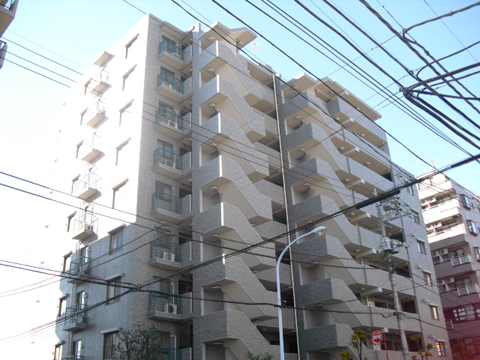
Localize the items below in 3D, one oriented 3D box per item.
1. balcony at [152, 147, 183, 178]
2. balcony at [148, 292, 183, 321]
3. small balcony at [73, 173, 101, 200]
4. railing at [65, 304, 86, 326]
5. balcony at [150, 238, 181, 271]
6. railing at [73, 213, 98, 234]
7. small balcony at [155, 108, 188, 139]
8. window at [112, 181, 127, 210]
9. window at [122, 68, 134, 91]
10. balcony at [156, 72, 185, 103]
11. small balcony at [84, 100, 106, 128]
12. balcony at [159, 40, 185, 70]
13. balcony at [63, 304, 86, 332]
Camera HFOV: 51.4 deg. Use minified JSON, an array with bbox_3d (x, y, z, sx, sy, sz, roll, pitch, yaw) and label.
[{"bbox_3d":[-4.332,-0.950,30.505,1.701,1.341,0.523,21,-35,-40],"label":"balcony"},{"bbox_3d":[-3.962,6.721,26.611,1.720,1.384,0.580,21,-35,-38],"label":"balcony"},{"bbox_3d":[-10.196,0.387,33.519,0.621,1.302,1.694,21,-35,-38],"label":"small balcony"},{"bbox_3d":[-9.711,7.947,29.287,0.550,1.069,1.547,21,-34,-40],"label":"railing"},{"bbox_3d":[-4.173,4.215,28.137,1.732,1.380,0.600,21,-34,-40],"label":"balcony"},{"bbox_3d":[-9.927,2.819,31.765,0.550,1.069,1.547,21,-34,-40],"label":"railing"},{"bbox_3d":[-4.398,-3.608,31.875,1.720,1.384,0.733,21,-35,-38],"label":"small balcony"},{"bbox_3d":[-7.176,0.878,30.036,0.120,1.230,1.390,21,-35,-40],"label":"window"},{"bbox_3d":[-7.635,-6.853,34.261,0.183,1.221,1.577,21,-35,-38],"label":"window"},{"bbox_3d":[-4.612,-6.189,33.162,1.732,1.380,0.600,21,-34,-40],"label":"balcony"},{"bbox_3d":[-10.439,-4.763,36.175,0.621,1.302,1.694,21,-35,-38],"label":"small balcony"},{"bbox_3d":[-4.672,-8.666,34.243,1.701,1.341,0.523,21,-35,-40],"label":"balcony"},{"bbox_3d":[-9.718,8.130,29.332,0.508,1.291,1.501,21,-35,-40],"label":"balcony"}]

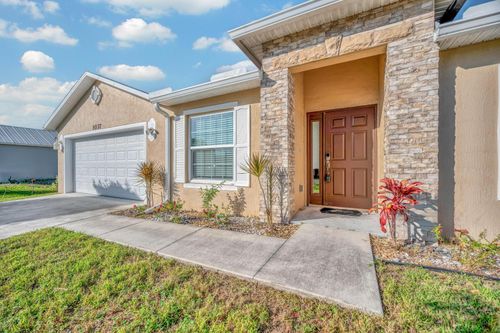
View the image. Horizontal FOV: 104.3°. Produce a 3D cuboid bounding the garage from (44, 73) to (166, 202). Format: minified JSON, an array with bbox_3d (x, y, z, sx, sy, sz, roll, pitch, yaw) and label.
[{"bbox_3d":[-3.879,-0.972,8.958,6.800,4.120,6.000,0,0,27],"label":"garage"}]

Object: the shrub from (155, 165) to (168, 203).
[{"bbox_3d":[-2.207,0.424,4.849,0.300,0.930,0.300,0,0,27],"label":"shrub"}]

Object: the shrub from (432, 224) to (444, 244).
[{"bbox_3d":[2.354,0.849,2.427,0.150,0.240,0.150,0,0,27],"label":"shrub"}]

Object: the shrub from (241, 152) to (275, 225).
[{"bbox_3d":[0.147,0.403,3.365,0.480,1.160,0.480,0,0,27],"label":"shrub"}]

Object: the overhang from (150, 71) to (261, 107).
[{"bbox_3d":[-1.016,-1.597,4.301,3.000,0.200,0.460,0,0,27],"label":"overhang"}]

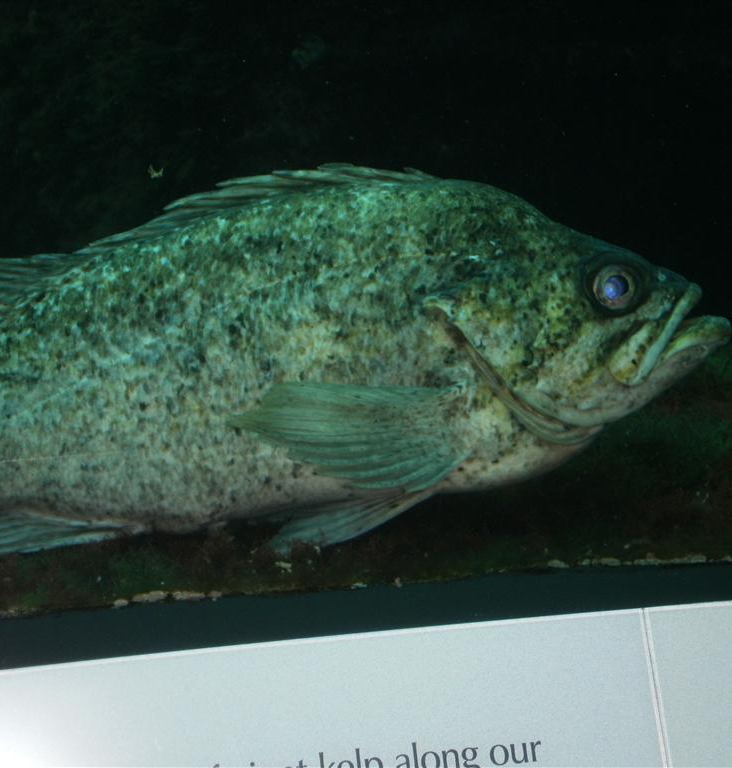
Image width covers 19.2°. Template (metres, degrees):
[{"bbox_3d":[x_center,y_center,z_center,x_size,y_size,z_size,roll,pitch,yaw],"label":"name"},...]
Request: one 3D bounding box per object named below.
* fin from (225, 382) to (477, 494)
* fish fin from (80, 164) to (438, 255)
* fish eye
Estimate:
[{"bbox_3d":[-0.008,0.025,1.020,0.112,0.048,0.030,-2,9,7],"label":"fin"},{"bbox_3d":[-0.053,-0.085,1.060,0.178,0.023,0.015,-10,7,0],"label":"fish fin"},{"bbox_3d":[0.118,-0.045,1.030,0.021,0.021,0.013,-7,7,-9],"label":"fish eye"}]

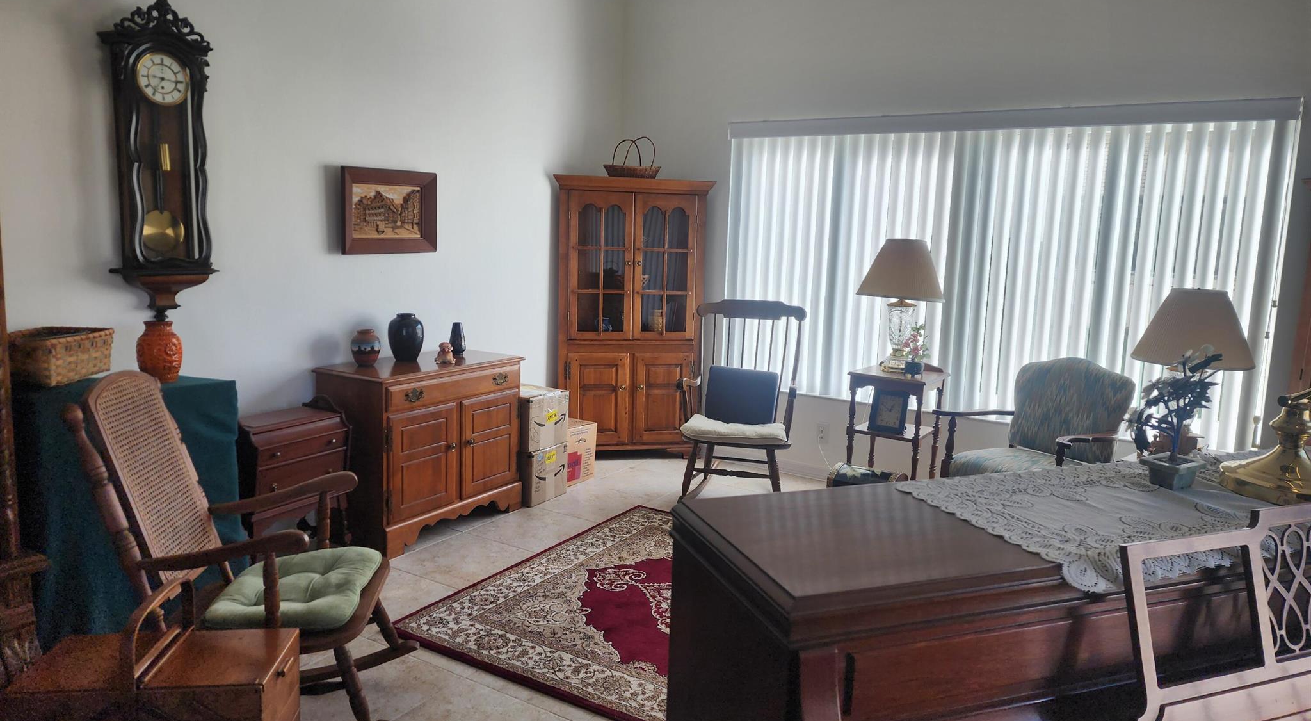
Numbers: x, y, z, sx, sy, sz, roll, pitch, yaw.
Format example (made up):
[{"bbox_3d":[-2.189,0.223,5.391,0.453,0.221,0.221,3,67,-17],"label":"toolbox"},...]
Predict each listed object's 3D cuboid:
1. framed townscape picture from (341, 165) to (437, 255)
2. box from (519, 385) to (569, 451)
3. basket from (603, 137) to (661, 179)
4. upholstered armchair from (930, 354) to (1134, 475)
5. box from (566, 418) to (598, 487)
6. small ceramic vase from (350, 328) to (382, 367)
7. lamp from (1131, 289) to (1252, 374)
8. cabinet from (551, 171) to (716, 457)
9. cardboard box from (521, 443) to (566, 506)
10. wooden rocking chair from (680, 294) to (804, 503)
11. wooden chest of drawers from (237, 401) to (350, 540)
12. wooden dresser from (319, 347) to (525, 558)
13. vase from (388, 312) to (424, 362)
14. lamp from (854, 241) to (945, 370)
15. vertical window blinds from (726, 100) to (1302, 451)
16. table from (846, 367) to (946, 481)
[{"bbox_3d":[-1.198,-0.673,3.966,0.030,0.372,0.526,7,10,31],"label":"framed townscape picture"},{"bbox_3d":[-0.702,0.297,4.550,0.378,0.278,0.310,7,10,31],"label":"box"},{"bbox_3d":[-0.147,-1.193,5.163,0.330,0.255,0.230,-1,9,-14],"label":"basket"},{"bbox_3d":[1.606,0.444,3.704,0.670,0.895,0.630,-3,10,-28],"label":"upholstered armchair"},{"bbox_3d":[-0.590,0.501,4.857,0.405,0.312,0.301,7,10,32],"label":"box"},{"bbox_3d":[-1.267,-0.060,3.817,0.132,0.168,0.132,7,10,31],"label":"small ceramic vase"},{"bbox_3d":[2.175,0.046,3.544,0.432,0.664,0.432,7,10,32],"label":"lamp"},{"bbox_3d":[-0.188,-0.252,5.363,0.950,1.670,0.480,-1,9,-14],"label":"cabinet"},{"bbox_3d":[-0.711,0.559,4.568,0.400,0.277,0.286,7,10,32],"label":"cardboard box"},{"bbox_3d":[0.459,0.215,4.601,0.600,1.035,0.780,4,9,16],"label":"wooden rocking chair"},{"bbox_3d":[-1.478,0.507,3.461,0.308,0.672,0.416,7,10,32],"label":"wooden chest of drawers"},{"bbox_3d":[-1.052,0.389,4.041,0.416,0.778,0.880,7,10,31],"label":"wooden dresser"},{"bbox_3d":[-1.150,-0.111,4.051,0.163,0.230,0.163,2,9,0],"label":"vase"},{"bbox_3d":[1.234,-0.276,4.410,0.432,0.664,0.432,7,10,32],"label":"lamp"},{"bbox_3d":[1.538,-0.477,4.399,2.641,1.506,0.100,7,10,31],"label":"vertical window blinds"},{"bbox_3d":[1.204,0.409,4.367,0.385,0.761,0.380,8,11,36],"label":"table"}]

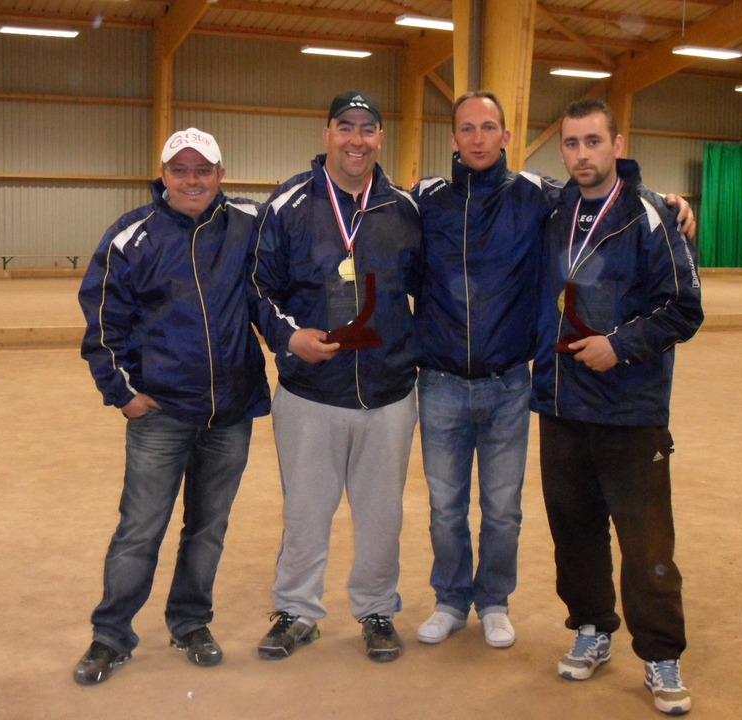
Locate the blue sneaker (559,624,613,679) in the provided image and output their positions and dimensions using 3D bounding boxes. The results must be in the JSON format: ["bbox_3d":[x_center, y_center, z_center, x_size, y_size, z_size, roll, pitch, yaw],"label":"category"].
[{"bbox_3d":[0.675,0.890,3.460,0.110,0.120,0.295,4,8,22],"label":"blue sneaker"}]

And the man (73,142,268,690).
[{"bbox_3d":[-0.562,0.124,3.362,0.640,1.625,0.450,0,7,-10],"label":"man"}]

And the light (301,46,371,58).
[{"bbox_3d":[-0.725,-6.459,23.300,1.500,0.110,0.250,-1,8,-19],"label":"light"}]

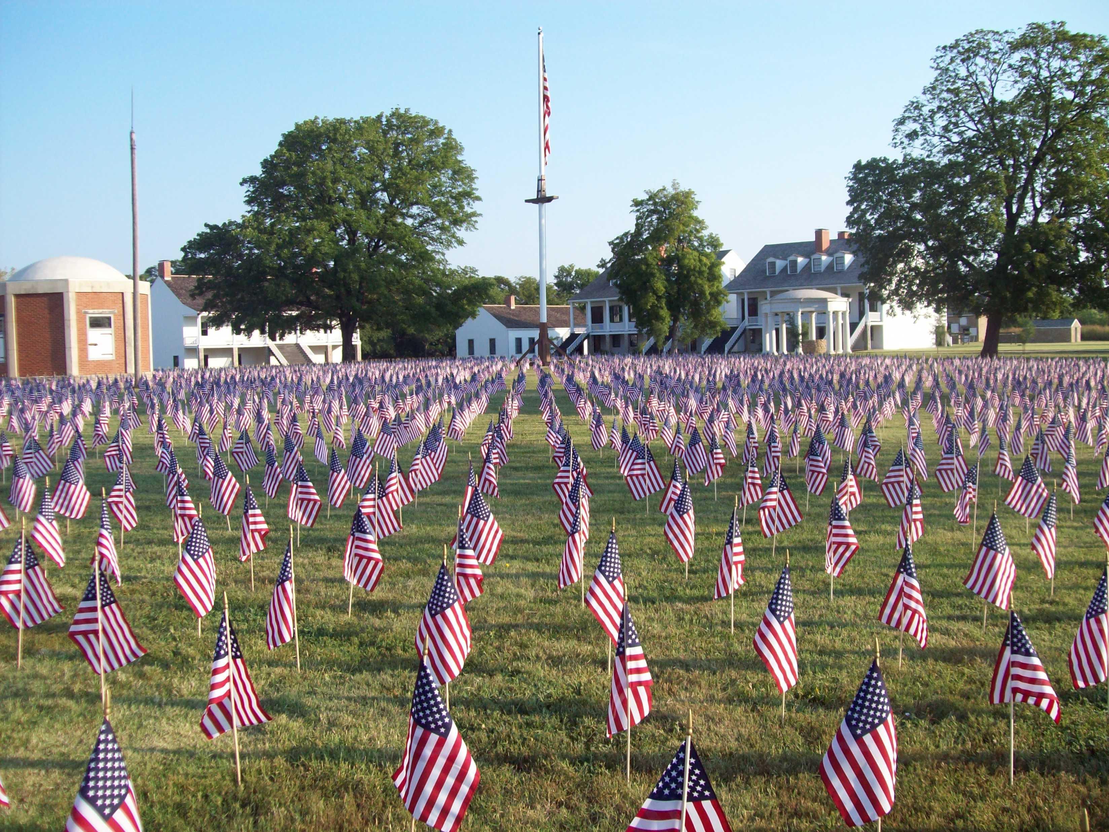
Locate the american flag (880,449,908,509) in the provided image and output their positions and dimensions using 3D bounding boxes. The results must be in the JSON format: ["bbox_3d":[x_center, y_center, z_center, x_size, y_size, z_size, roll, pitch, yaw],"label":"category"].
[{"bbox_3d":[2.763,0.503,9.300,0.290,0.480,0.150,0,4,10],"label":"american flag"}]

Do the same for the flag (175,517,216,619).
[{"bbox_3d":[-1.890,0.798,6.071,0.219,0.533,0.150,-2,4,-17],"label":"flag"}]

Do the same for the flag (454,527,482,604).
[{"bbox_3d":[-0.457,0.776,6.080,0.151,0.434,0.140,-1,4,-4],"label":"flag"}]

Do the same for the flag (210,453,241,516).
[{"bbox_3d":[-2.812,0.581,9.850,0.274,0.548,0.140,-2,4,-16],"label":"flag"}]

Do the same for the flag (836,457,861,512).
[{"bbox_3d":[2.257,0.532,8.850,0.186,0.432,0.140,0,4,14],"label":"flag"}]

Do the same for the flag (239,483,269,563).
[{"bbox_3d":[-1.828,0.651,7.014,0.179,0.475,0.140,0,4,-7],"label":"flag"}]

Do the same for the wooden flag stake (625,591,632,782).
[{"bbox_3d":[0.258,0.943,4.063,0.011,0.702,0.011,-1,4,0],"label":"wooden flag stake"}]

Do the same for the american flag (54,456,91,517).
[{"bbox_3d":[-3.956,0.593,9.455,0.305,0.497,0.140,-3,5,-23],"label":"american flag"}]

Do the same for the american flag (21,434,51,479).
[{"bbox_3d":[-5.440,0.436,12.100,0.320,0.460,0.150,-2,4,-15],"label":"american flag"}]

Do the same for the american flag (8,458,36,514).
[{"bbox_3d":[-4.755,0.615,10.300,0.248,0.526,0.140,-3,4,-25],"label":"american flag"}]

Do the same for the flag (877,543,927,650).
[{"bbox_3d":[1.623,0.839,5.367,0.227,0.486,0.150,1,4,9],"label":"flag"}]

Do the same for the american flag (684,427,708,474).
[{"bbox_3d":[1.449,0.355,11.800,0.248,0.487,0.140,0,4,7],"label":"american flag"}]

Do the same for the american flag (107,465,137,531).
[{"bbox_3d":[-3.306,0.633,8.820,0.232,0.503,0.140,-2,4,-21],"label":"american flag"}]

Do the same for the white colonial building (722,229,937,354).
[{"bbox_3d":[27.100,-12.300,112.400,12.500,11.500,17.000,-4,5,-39],"label":"white colonial building"}]

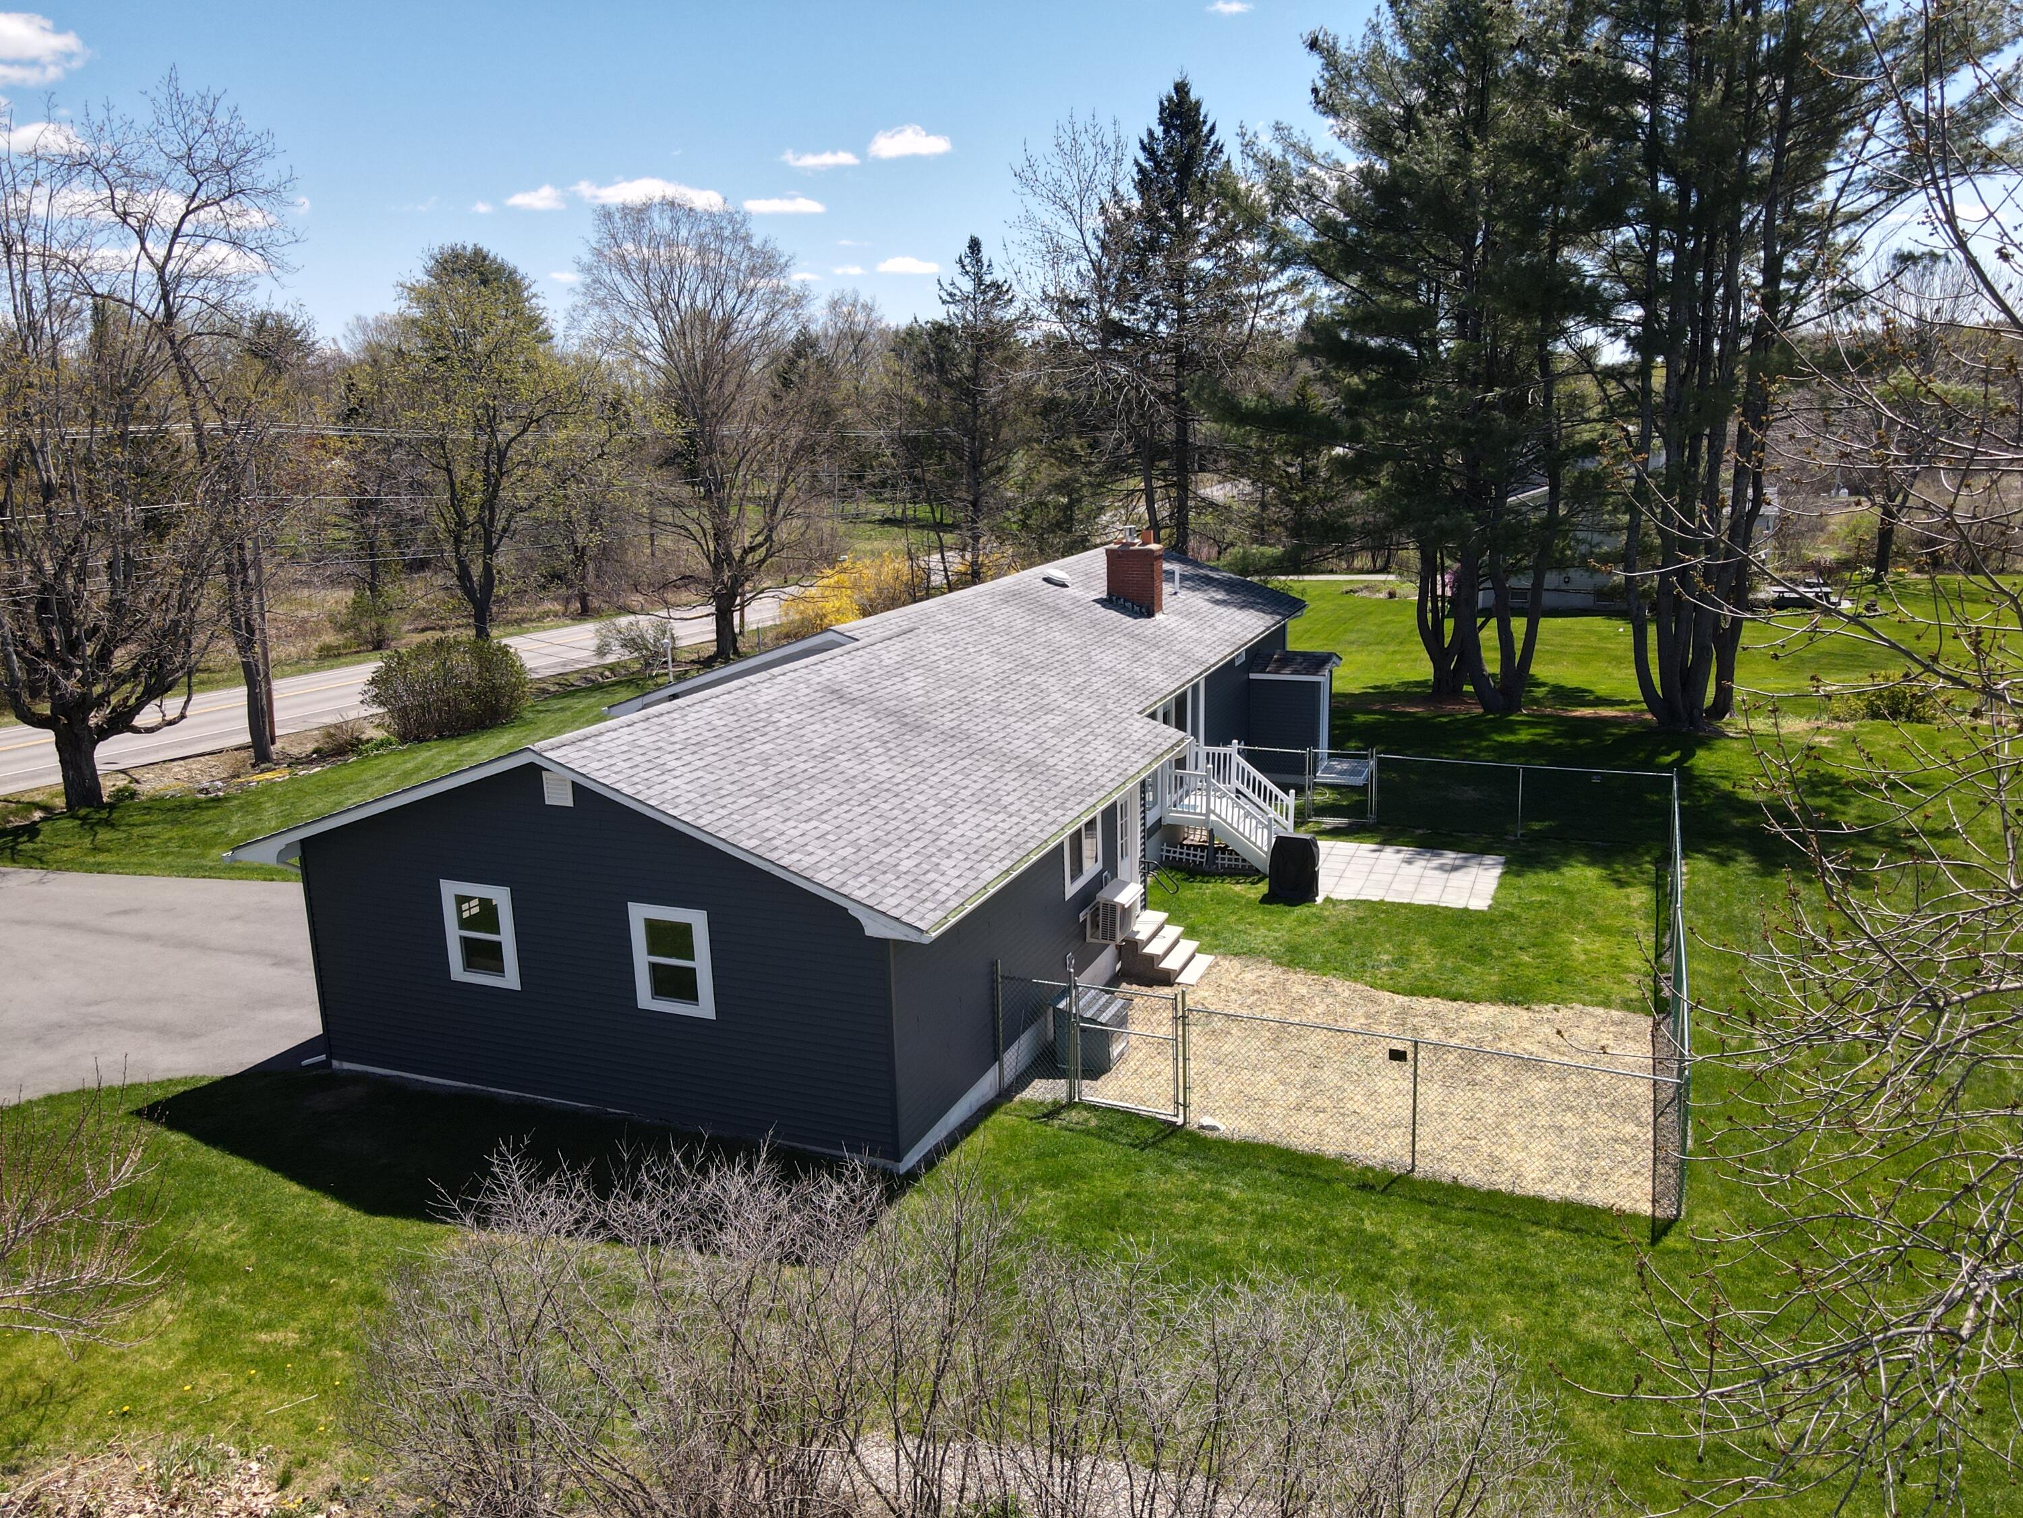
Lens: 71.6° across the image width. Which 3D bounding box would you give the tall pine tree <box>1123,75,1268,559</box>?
[{"bbox_3d":[9.967,-22.822,75.989,7.720,25.780,7.720,3,14,22],"label":"tall pine tree"}]

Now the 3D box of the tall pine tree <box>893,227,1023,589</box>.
[{"bbox_3d":[-2.463,-16.796,69.905,6.570,17.440,6.570,-2,13,0],"label":"tall pine tree"}]

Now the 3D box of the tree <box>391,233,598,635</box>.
[{"bbox_3d":[-15.661,-8.236,42.631,5.920,13.790,5.920,3,14,22],"label":"tree"}]

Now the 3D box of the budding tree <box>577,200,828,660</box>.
[{"bbox_3d":[-11.106,-11.694,51.282,8.910,16.330,8.910,3,14,22],"label":"budding tree"}]

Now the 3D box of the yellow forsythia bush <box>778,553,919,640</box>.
[{"bbox_3d":[-6.700,-6.512,56.888,4.150,3.500,5.530,3,14,22],"label":"yellow forsythia bush"}]

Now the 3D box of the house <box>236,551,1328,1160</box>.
[{"bbox_3d":[-0.705,-0.614,26.093,10.260,5.250,23.690,3,14,22],"label":"house"}]

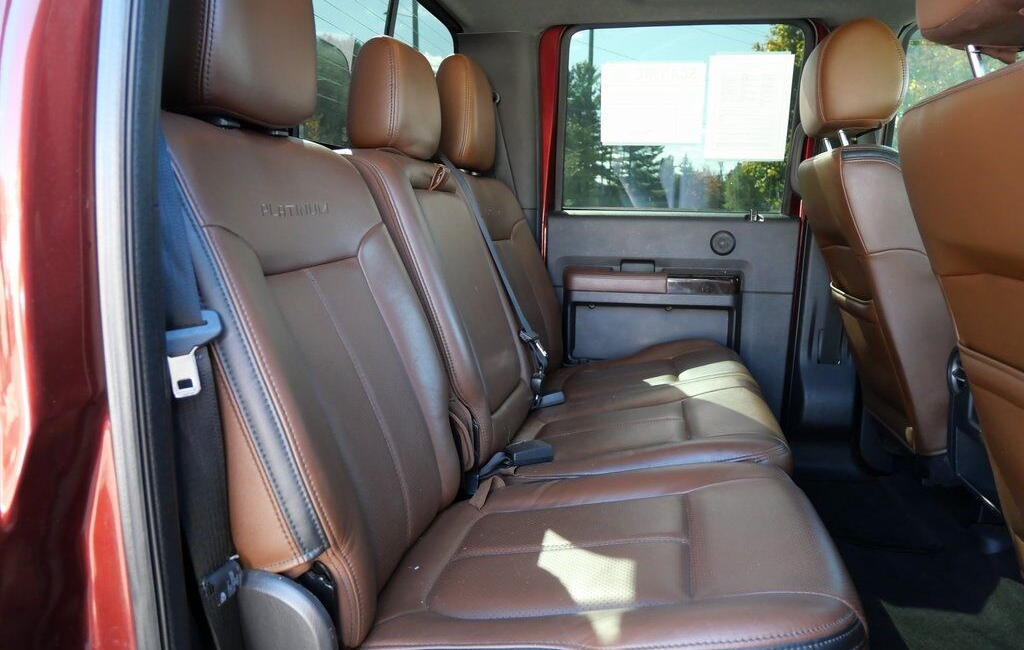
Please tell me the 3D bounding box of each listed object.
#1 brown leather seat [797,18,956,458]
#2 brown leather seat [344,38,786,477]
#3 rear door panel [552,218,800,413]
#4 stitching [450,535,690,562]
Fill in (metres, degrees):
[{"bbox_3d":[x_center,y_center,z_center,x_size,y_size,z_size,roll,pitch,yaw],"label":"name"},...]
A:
[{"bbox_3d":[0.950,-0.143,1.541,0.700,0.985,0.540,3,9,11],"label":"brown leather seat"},{"bbox_3d":[0.133,-0.151,1.538,0.790,0.932,0.895,3,9,11],"label":"brown leather seat"},{"bbox_3d":[0.441,-0.004,2.031,0.687,0.617,0.130,3,9,11],"label":"rear door panel"},{"bbox_3d":[0.068,0.272,0.865,0.295,0.015,0.018,-9,7,13],"label":"stitching"}]

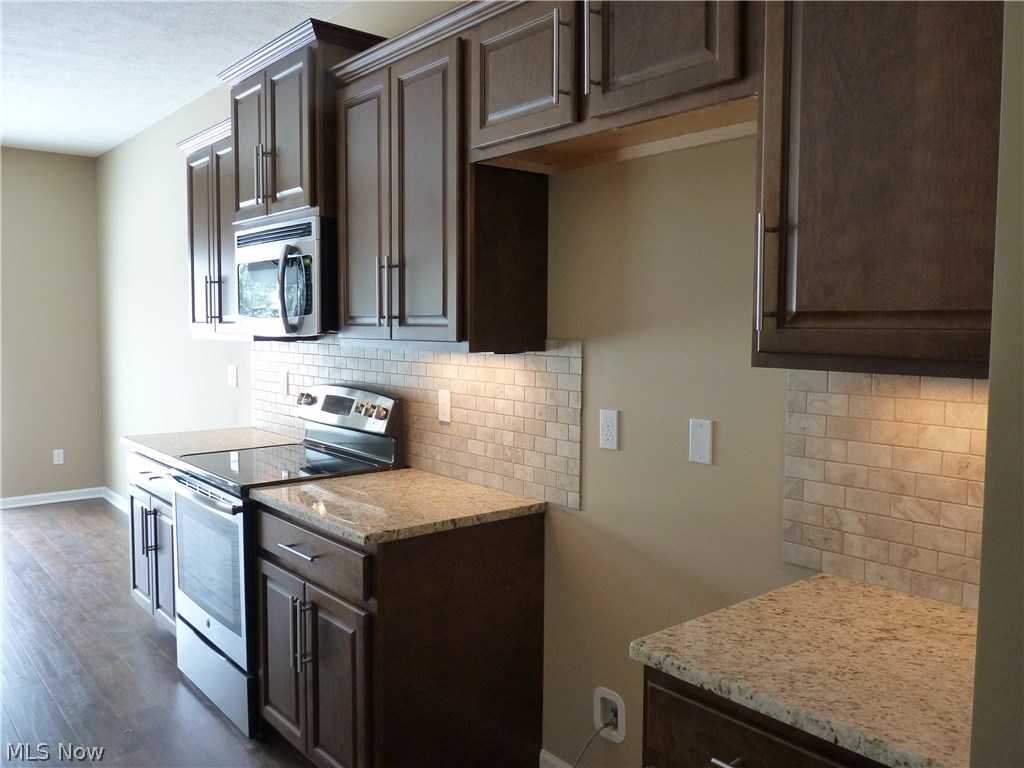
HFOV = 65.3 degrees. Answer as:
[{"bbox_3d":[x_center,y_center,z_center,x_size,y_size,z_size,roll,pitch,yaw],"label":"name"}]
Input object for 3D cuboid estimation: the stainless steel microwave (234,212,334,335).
[{"bbox_3d":[-0.782,-0.405,3.188,0.420,0.415,0.760,-3,5,-41],"label":"stainless steel microwave"}]

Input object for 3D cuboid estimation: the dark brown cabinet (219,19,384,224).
[{"bbox_3d":[-0.783,-0.930,3.138,0.445,0.638,0.830,-3,5,-41],"label":"dark brown cabinet"}]

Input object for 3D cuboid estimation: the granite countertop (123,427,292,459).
[{"bbox_3d":[-1.375,0.285,3.743,0.651,0.030,0.754,-3,5,-41],"label":"granite countertop"}]

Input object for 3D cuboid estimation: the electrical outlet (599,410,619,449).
[{"bbox_3d":[0.278,0.133,2.305,0.008,0.114,0.071,-3,5,-41],"label":"electrical outlet"}]

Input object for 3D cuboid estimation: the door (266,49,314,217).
[{"bbox_3d":[-0.810,-0.899,2.898,0.022,0.534,0.351,-3,5,-41],"label":"door"}]

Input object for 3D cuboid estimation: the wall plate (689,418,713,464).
[{"bbox_3d":[0.486,0.149,2.063,0.008,0.114,0.071,-3,5,-41],"label":"wall plate"}]

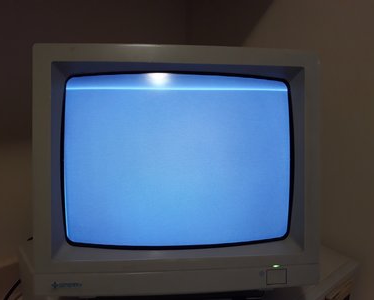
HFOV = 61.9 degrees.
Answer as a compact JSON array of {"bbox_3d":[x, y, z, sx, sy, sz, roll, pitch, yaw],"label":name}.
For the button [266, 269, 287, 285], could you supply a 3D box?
[{"bbox_3d":[0.110,0.155,0.384,0.026,0.019,0.007,0,0,-5],"label":"button"}]

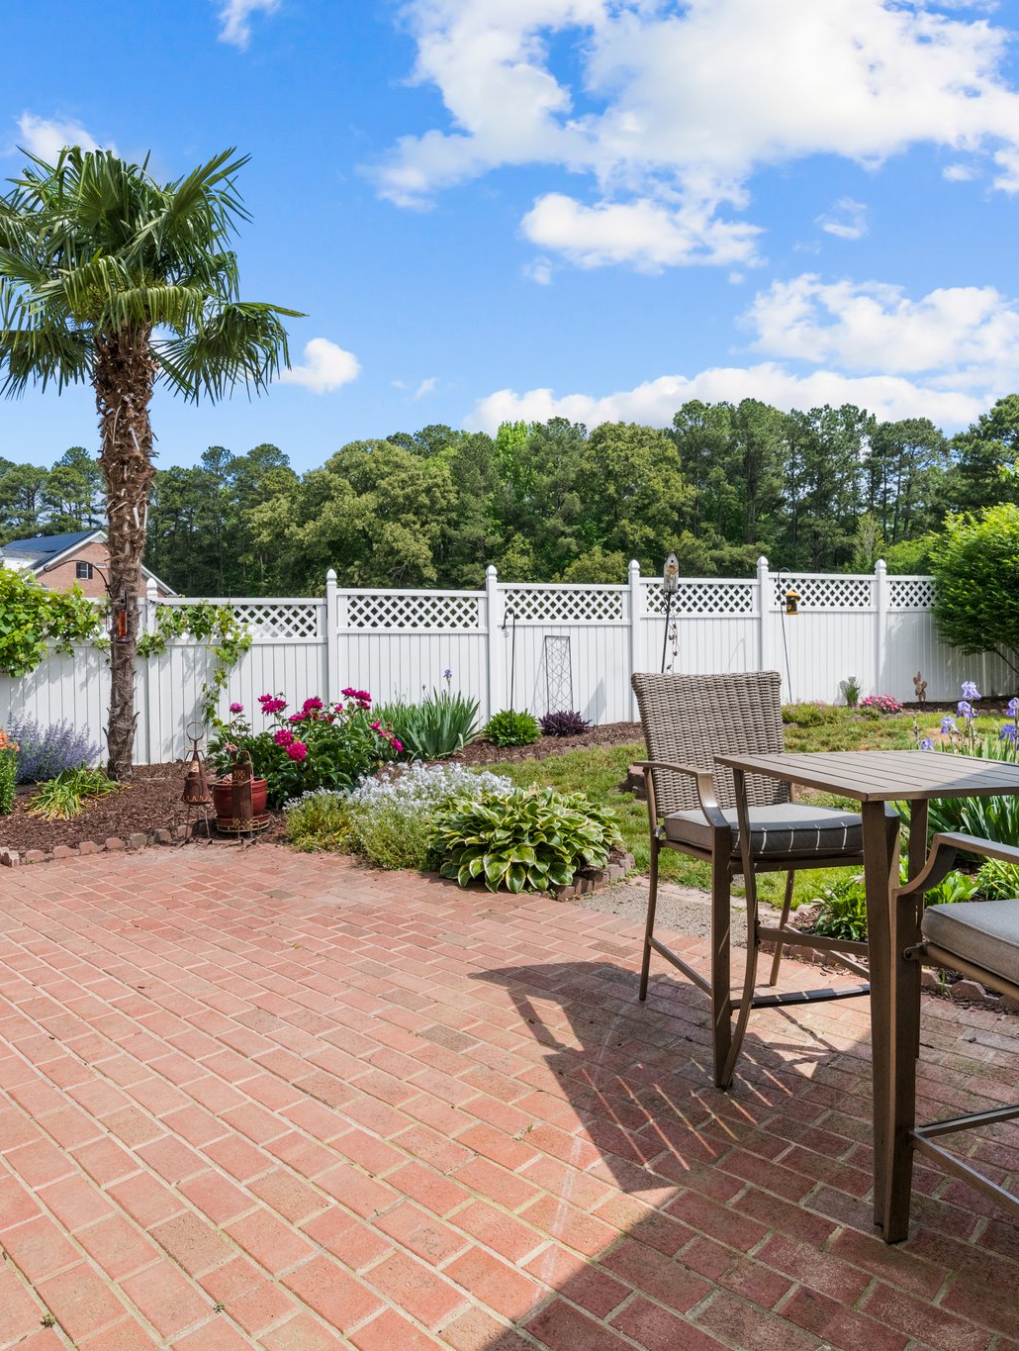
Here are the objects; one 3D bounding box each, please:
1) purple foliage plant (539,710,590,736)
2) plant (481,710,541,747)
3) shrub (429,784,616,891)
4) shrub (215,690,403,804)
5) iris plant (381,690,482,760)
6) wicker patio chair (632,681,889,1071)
[{"bbox_3d":[0.634,0.545,9.750,0.570,0.290,0.520,-1,1,0],"label":"purple foliage plant"},{"bbox_3d":[0.019,0.620,10.000,0.700,0.420,0.680,0,0,0],"label":"plant"},{"bbox_3d":[0.083,0.850,4.630,1.040,0.460,0.950,-1,1,0],"label":"shrub"},{"bbox_3d":[-1.771,0.560,7.350,1.550,0.930,1.300,0,0,-14],"label":"shrub"},{"bbox_3d":[-0.890,0.530,9.400,1.050,0.750,0.900,0,0,-5],"label":"iris plant"},{"bbox_3d":[0.775,0.570,2.720,0.610,1.140,0.670,-1,1,-12],"label":"wicker patio chair"}]

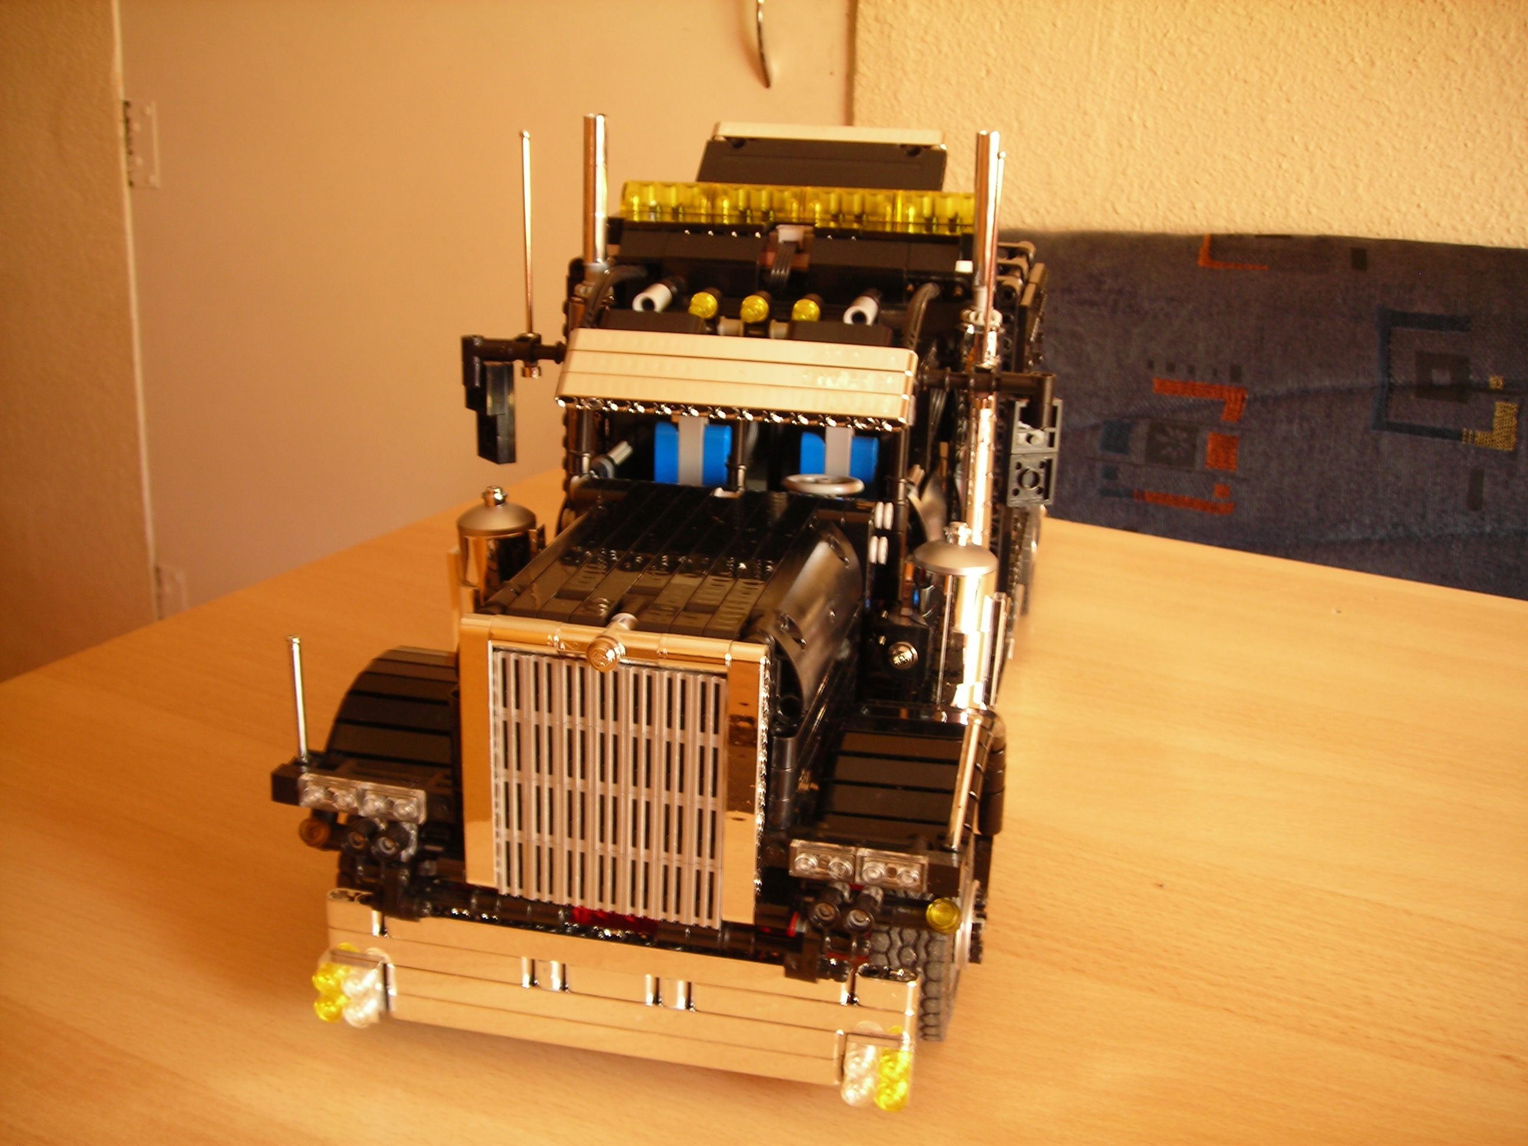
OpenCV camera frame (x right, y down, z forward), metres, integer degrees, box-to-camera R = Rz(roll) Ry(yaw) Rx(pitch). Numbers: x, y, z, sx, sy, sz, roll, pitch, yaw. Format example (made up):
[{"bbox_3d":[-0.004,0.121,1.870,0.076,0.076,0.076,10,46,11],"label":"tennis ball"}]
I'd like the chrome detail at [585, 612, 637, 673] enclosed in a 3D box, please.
[{"bbox_3d":[-0.035,0.016,0.386,0.008,0.008,0.017,6,19,12],"label":"chrome detail"}]

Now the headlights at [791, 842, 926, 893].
[{"bbox_3d":[0.022,0.069,0.390,0.032,0.008,0.006,4,19,12],"label":"headlights"}]

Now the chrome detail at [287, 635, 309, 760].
[{"bbox_3d":[-0.115,0.032,0.414,0.004,0.035,0.004,6,19,12],"label":"chrome detail"}]

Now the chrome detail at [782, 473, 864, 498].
[{"bbox_3d":[0.018,-0.027,0.514,0.025,0.005,0.025,2,19,-1],"label":"chrome detail"}]

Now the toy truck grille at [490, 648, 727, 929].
[{"bbox_3d":[-0.036,0.050,0.397,0.056,0.064,0.004,6,19,12],"label":"toy truck grille"}]

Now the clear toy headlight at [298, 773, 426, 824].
[{"bbox_3d":[-0.100,0.056,0.416,0.032,0.008,0.005,6,19,12],"label":"clear toy headlight"}]

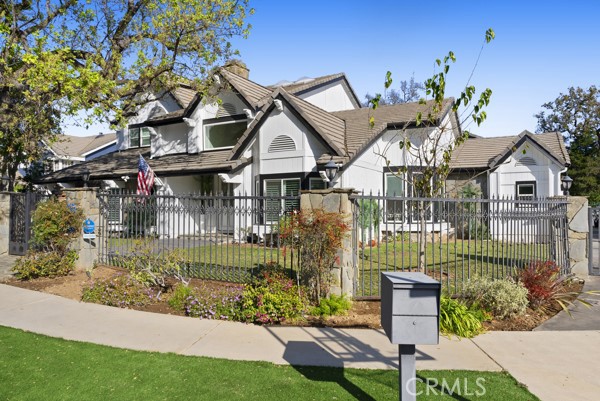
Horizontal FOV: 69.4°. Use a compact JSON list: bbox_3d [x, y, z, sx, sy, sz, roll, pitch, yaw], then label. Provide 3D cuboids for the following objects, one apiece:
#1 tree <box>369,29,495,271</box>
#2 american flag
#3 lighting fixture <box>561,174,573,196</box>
[{"bbox_3d":[2.942,-1.119,9.700,2.750,5.450,2.500,0,0,0],"label":"tree"},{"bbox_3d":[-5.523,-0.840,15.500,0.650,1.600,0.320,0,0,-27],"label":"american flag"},{"bbox_3d":[6.208,-0.342,10.100,0.260,0.480,0.260,0,0,23],"label":"lighting fixture"}]

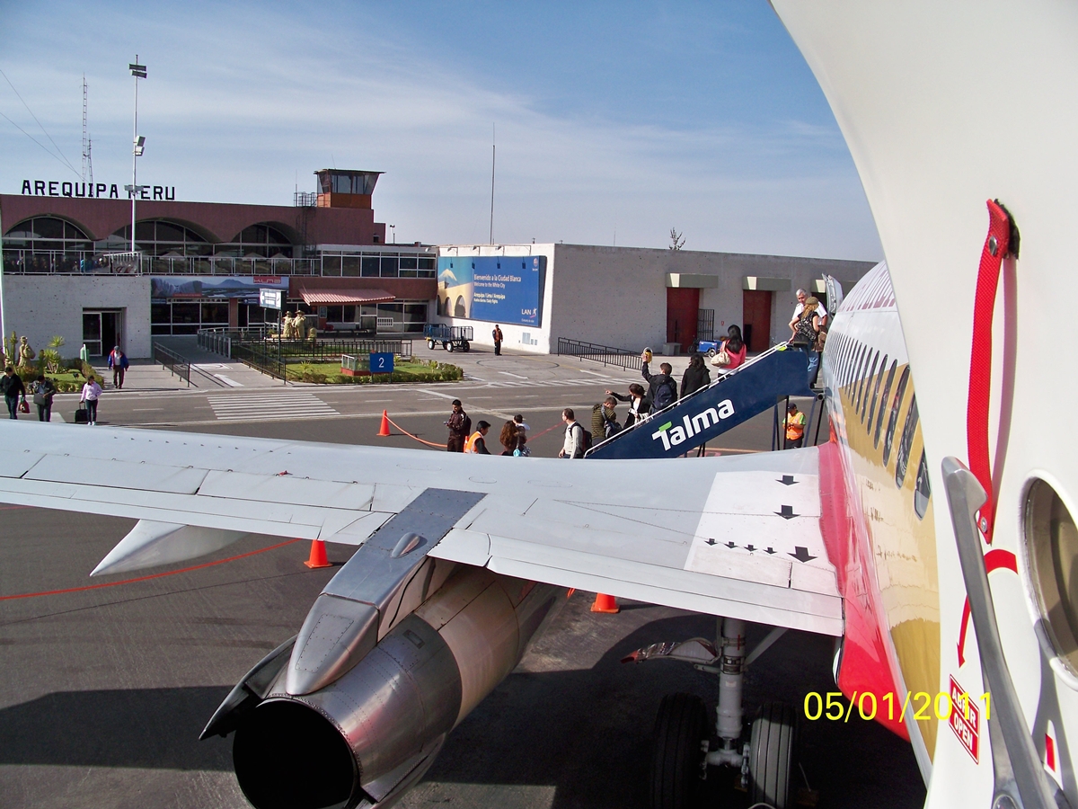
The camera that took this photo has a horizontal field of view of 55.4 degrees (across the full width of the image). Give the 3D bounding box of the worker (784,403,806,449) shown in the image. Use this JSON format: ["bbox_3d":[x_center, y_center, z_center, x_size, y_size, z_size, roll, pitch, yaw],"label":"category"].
[{"bbox_3d":[5.902,0.807,23.902,0.540,1.690,0.380,3,7,13],"label":"worker"}]

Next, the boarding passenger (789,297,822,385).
[{"bbox_3d":[4.491,-1.013,17.300,0.580,1.600,0.500,4,6,17],"label":"boarding passenger"}]

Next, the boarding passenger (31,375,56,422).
[{"bbox_3d":[-13.997,0.000,29.100,0.580,1.660,0.450,0,7,-13],"label":"boarding passenger"}]

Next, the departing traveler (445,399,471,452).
[{"bbox_3d":[-1.845,0.744,23.203,0.500,1.710,0.520,-5,10,-43],"label":"departing traveler"}]

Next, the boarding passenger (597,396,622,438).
[{"bbox_3d":[1.200,0.680,18.300,0.550,1.620,0.520,0,6,-18],"label":"boarding passenger"}]

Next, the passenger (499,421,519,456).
[{"bbox_3d":[-0.625,1.120,20.896,0.500,1.580,0.450,6,9,37],"label":"passenger"}]

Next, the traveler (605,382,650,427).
[{"bbox_3d":[1.615,0.422,18.200,0.740,1.580,0.550,6,7,33],"label":"traveler"}]

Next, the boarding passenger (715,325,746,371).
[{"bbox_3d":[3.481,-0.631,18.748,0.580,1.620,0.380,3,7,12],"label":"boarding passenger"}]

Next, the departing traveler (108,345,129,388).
[{"bbox_3d":[-16.550,-1.459,40.500,0.760,1.700,0.450,0,6,-19],"label":"departing traveler"}]

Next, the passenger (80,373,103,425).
[{"bbox_3d":[-13.843,-0.125,31.800,0.660,1.560,0.420,-1,7,-25],"label":"passenger"}]

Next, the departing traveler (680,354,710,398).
[{"bbox_3d":[2.851,-0.151,18.994,0.540,1.560,0.380,0,7,-12],"label":"departing traveler"}]

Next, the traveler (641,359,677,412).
[{"bbox_3d":[2.150,0.087,18.150,0.620,1.760,0.500,2,6,3],"label":"traveler"}]

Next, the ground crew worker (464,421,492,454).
[{"bbox_3d":[-1.208,1.125,20.597,0.550,1.600,0.520,-1,7,-17],"label":"ground crew worker"}]

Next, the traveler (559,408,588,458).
[{"bbox_3d":[0.700,0.956,19.906,0.520,1.760,0.520,-2,7,-21],"label":"traveler"}]

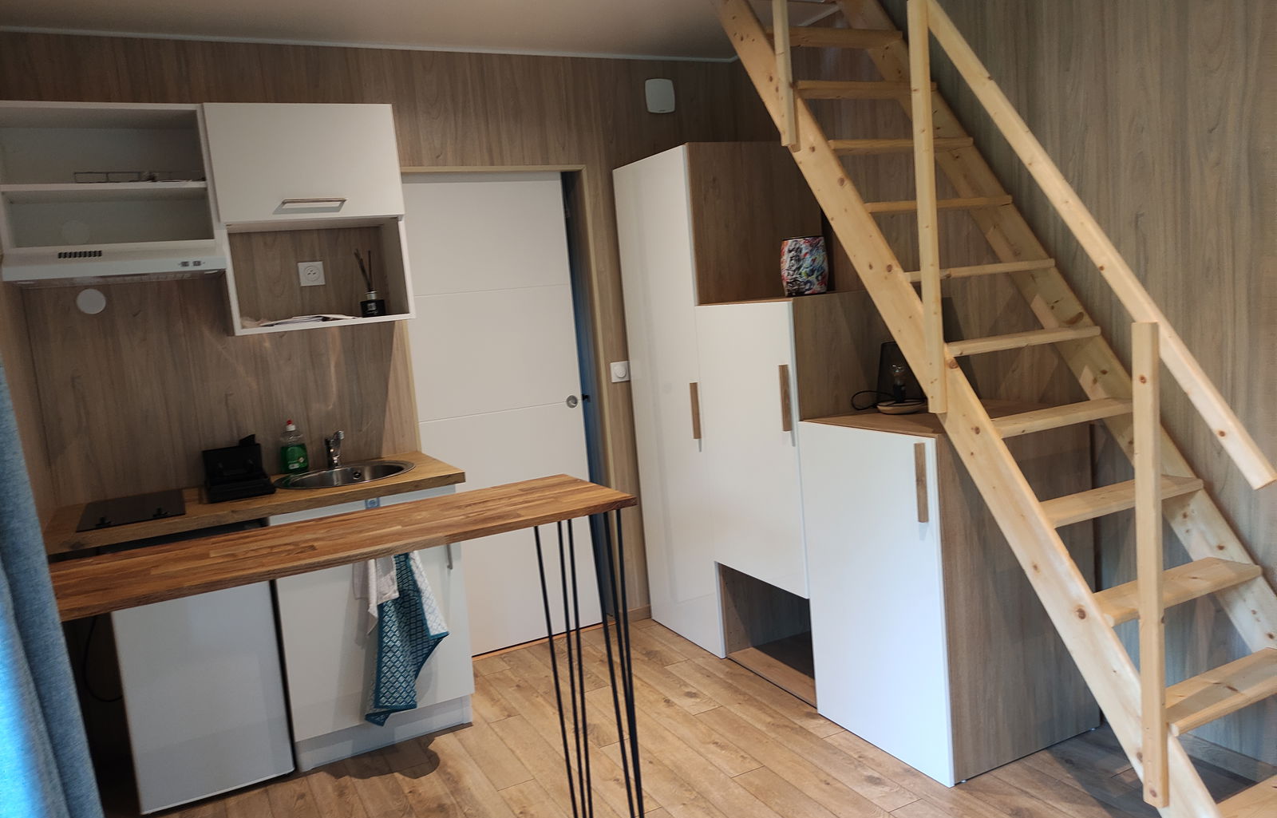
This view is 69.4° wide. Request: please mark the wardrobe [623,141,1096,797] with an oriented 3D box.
[{"bbox_3d":[0.665,-0.011,3.438,0.617,2.006,1.802,-8,8,-27],"label":"wardrobe"}]

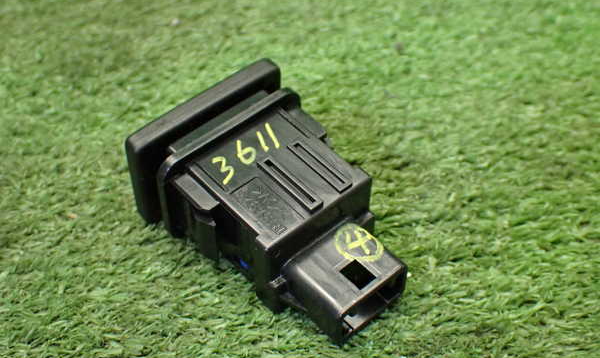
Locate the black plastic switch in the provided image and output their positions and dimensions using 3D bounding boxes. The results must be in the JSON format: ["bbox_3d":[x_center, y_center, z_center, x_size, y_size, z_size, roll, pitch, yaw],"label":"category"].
[{"bbox_3d":[-0.003,0.006,0.172,0.036,0.023,0.052,-33,57,-25],"label":"black plastic switch"}]

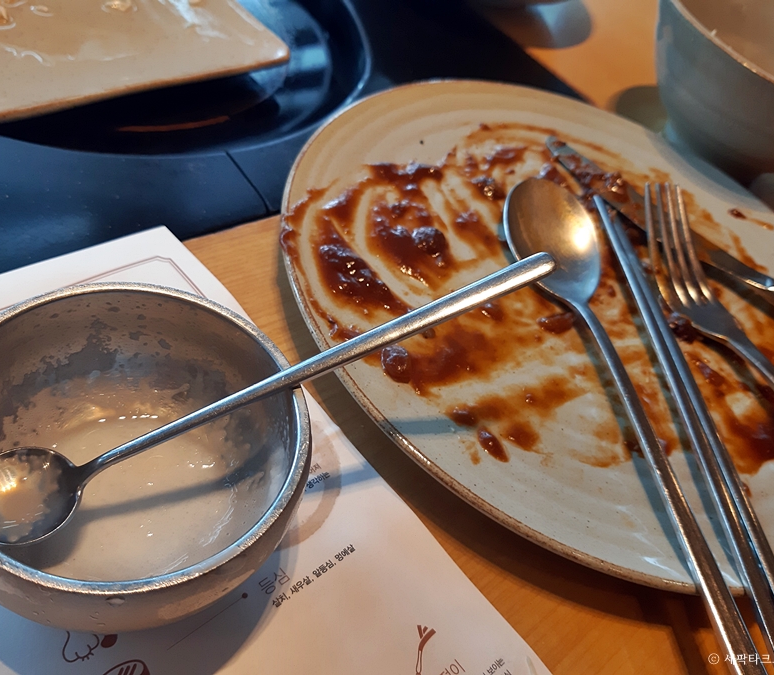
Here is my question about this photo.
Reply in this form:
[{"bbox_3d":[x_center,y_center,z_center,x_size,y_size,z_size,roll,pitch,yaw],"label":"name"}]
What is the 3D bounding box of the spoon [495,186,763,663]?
[{"bbox_3d":[0.075,0.012,0.236,0.042,0.020,0.209,5,47,-17],"label":"spoon"}]

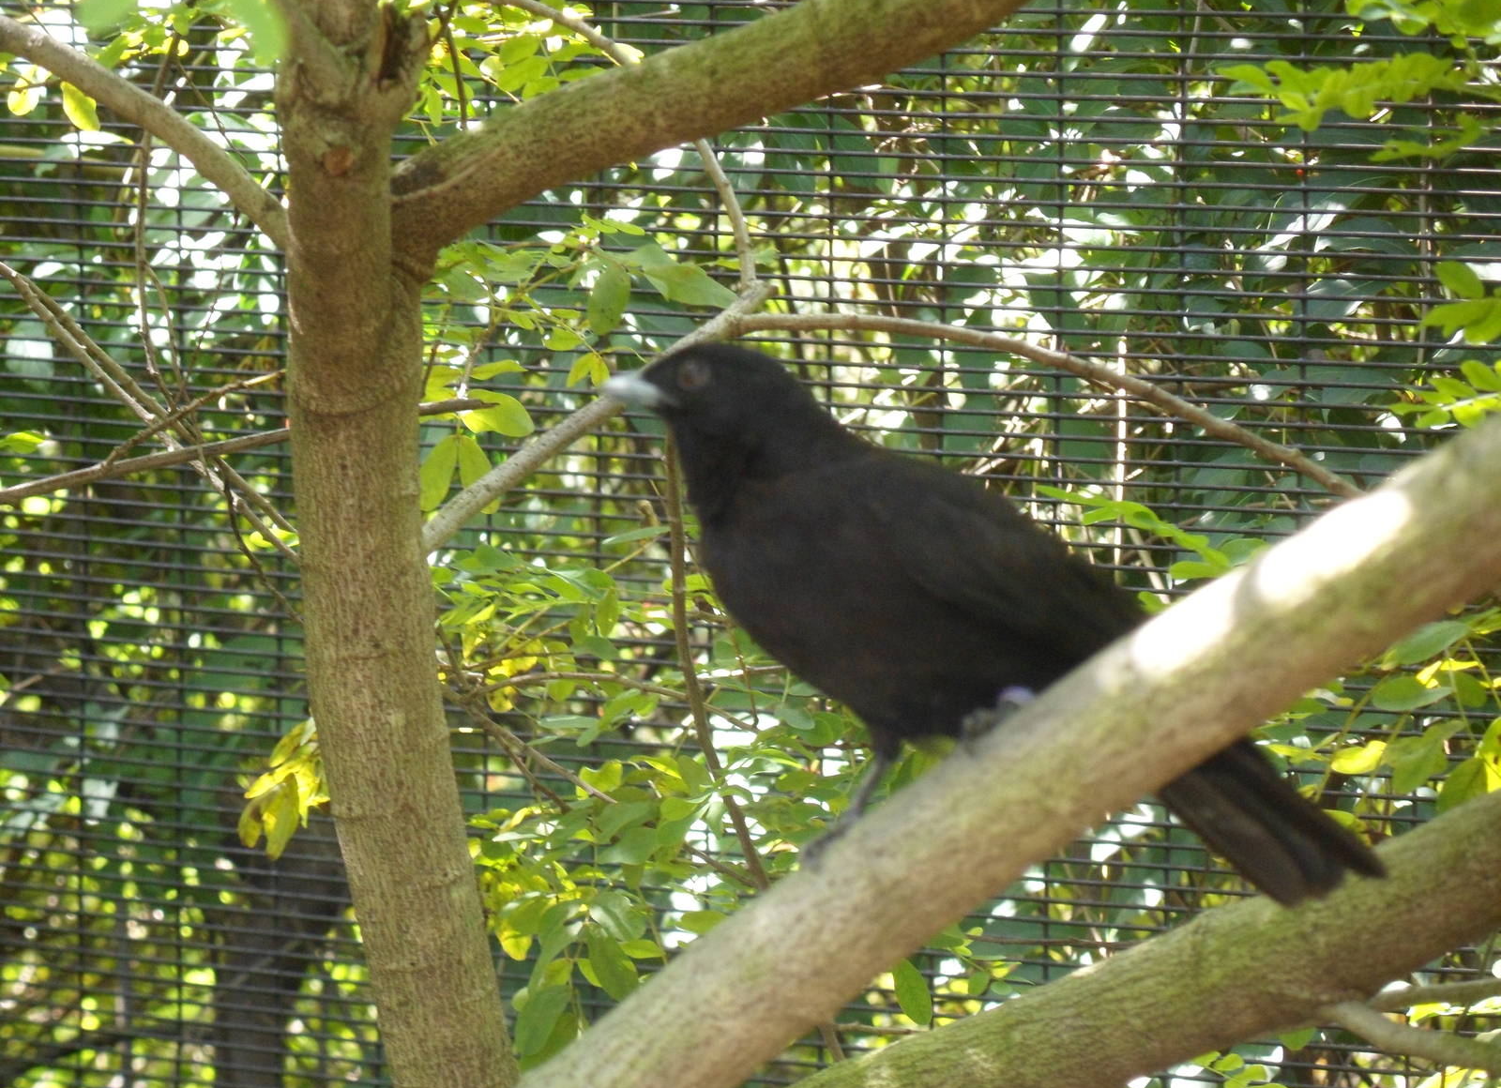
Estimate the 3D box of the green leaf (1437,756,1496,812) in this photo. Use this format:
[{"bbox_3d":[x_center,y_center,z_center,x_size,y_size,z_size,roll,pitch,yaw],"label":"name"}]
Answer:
[{"bbox_3d":[0.387,0.134,4.740,0.024,0.042,0.012,27,0,0],"label":"green leaf"}]

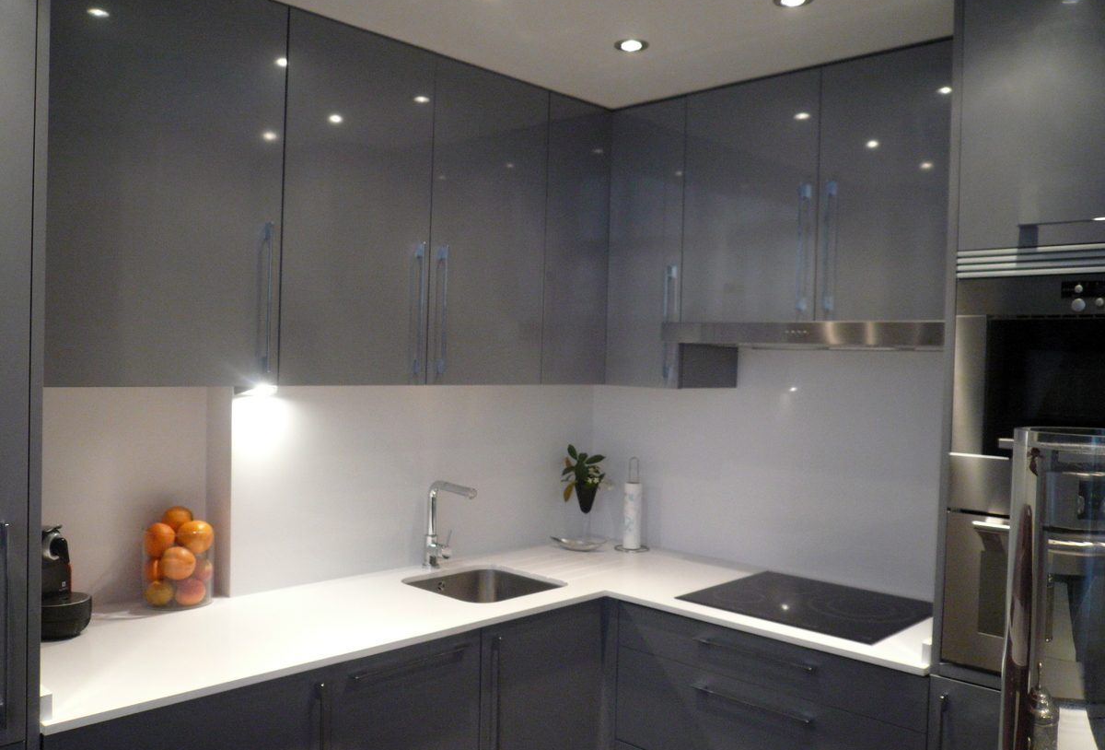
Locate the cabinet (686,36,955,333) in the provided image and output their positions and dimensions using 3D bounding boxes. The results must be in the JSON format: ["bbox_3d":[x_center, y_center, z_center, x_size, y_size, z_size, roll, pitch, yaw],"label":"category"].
[{"bbox_3d":[0.858,-0.509,2.664,0.870,0.713,0.365,2,1,41],"label":"cabinet"}]

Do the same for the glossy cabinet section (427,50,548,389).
[{"bbox_3d":[-0.299,-0.431,2.756,0.339,0.910,0.448,2,1,45],"label":"glossy cabinet section"}]

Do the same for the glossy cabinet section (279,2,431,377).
[{"bbox_3d":[-0.613,-0.436,2.436,0.339,0.910,0.448,2,1,45],"label":"glossy cabinet section"}]

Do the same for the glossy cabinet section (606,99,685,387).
[{"bbox_3d":[0.417,-0.415,3.023,0.308,0.910,0.339,2,1,45],"label":"glossy cabinet section"}]

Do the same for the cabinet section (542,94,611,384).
[{"bbox_3d":[-0.037,-0.427,3.022,0.339,0.910,0.299,2,1,45],"label":"cabinet section"}]

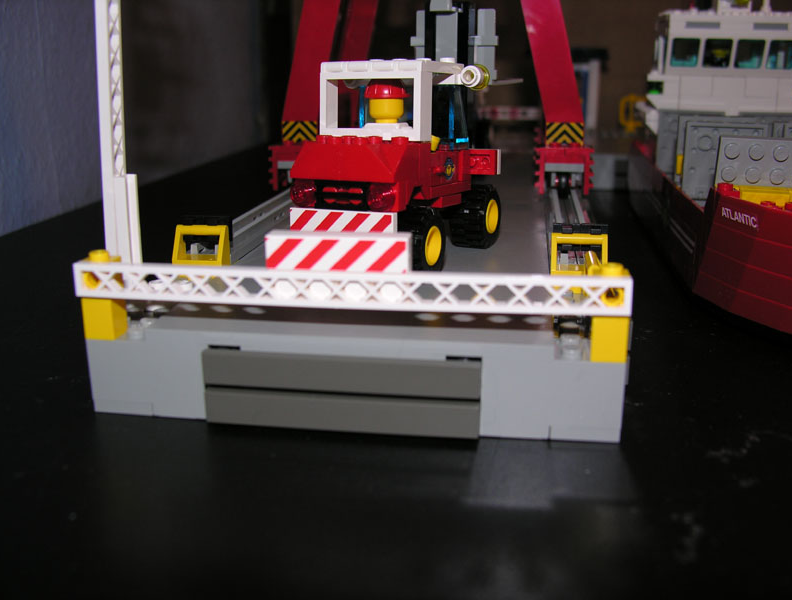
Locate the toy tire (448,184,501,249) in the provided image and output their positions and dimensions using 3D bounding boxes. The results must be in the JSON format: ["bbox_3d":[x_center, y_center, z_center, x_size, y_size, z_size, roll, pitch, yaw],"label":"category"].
[{"bbox_3d":[0.027,-0.028,0.287,0.012,0.021,0.021,7,17,24],"label":"toy tire"}]

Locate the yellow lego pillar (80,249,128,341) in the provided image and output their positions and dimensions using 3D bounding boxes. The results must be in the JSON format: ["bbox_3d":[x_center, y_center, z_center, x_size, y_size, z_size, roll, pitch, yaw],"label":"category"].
[{"bbox_3d":[-0.070,-0.001,0.206,0.008,0.021,0.008,2,16,9],"label":"yellow lego pillar"}]

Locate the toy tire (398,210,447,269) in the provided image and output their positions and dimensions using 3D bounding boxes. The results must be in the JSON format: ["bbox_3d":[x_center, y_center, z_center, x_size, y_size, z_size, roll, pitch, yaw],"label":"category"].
[{"bbox_3d":[0.005,-0.016,0.242,0.012,0.021,0.021,7,17,24],"label":"toy tire"}]

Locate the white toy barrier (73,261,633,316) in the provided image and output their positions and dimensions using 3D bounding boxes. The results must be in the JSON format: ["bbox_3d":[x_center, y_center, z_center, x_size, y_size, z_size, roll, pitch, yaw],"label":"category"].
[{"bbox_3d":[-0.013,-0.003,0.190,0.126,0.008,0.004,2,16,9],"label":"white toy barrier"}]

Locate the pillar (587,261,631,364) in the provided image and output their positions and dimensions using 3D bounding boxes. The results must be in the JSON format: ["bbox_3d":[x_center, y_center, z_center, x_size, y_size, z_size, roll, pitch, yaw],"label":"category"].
[{"bbox_3d":[0.047,0.003,0.188,0.008,0.021,0.008,2,16,9],"label":"pillar"}]

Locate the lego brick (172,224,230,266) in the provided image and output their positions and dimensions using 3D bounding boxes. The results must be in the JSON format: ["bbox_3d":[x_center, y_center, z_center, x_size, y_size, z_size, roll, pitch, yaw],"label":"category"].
[{"bbox_3d":[-0.059,-0.014,0.257,0.016,0.016,0.010,2,16,9],"label":"lego brick"}]

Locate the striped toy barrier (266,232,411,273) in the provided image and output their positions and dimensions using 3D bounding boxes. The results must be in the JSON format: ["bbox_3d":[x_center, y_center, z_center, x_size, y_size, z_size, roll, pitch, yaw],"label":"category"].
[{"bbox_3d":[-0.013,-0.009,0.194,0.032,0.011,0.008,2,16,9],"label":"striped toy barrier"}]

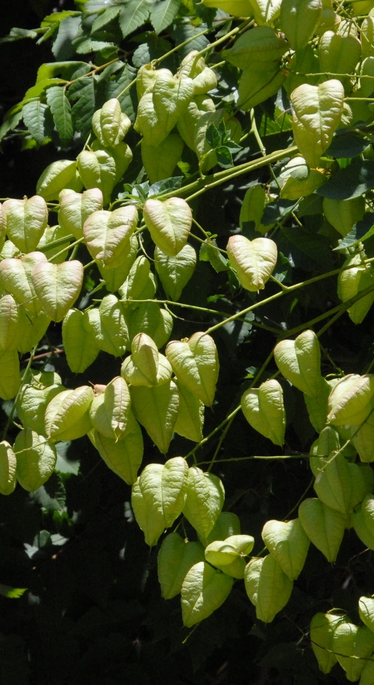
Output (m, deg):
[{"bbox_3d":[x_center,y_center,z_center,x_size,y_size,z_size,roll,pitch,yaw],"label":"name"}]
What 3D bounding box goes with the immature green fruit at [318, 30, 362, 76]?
[{"bbox_3d":[0.110,-0.205,2.600,0.032,0.042,0.030,0,-5,0],"label":"immature green fruit"}]

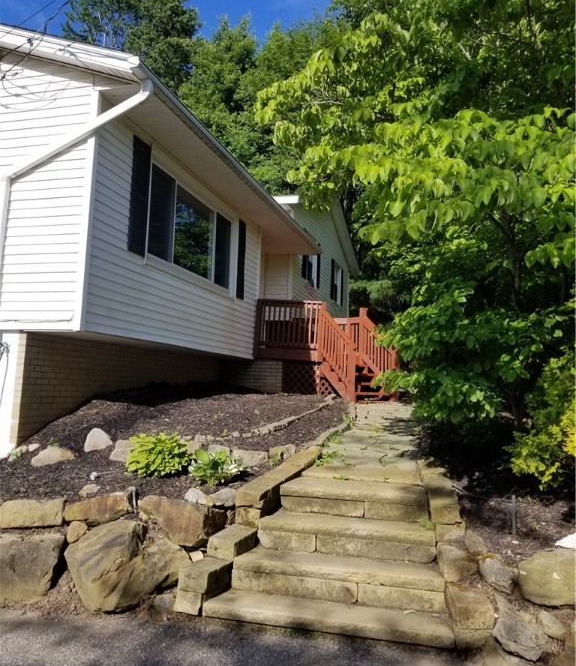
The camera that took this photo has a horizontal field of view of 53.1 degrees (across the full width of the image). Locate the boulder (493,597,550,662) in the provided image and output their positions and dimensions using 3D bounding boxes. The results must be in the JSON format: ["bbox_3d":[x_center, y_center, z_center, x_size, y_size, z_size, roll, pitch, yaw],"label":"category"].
[{"bbox_3d":[1.429,1.808,3.530,0.330,0.270,0.300,1,-6,13],"label":"boulder"}]

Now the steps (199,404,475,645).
[{"bbox_3d":[0.821,1.549,6.331,1.770,1.360,5.100,1,-6,12],"label":"steps"}]

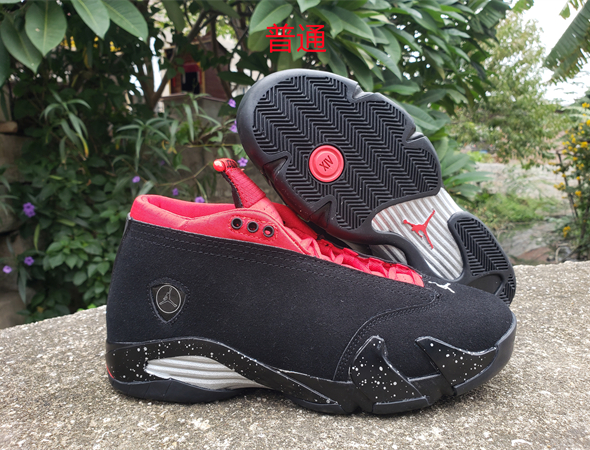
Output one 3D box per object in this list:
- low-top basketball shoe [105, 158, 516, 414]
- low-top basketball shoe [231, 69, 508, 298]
[{"bbox_3d":[0.016,0.032,0.308,0.283,0.152,0.106,0,9,-2],"label":"low-top basketball shoe"},{"bbox_3d":[0.064,-0.023,0.394,0.283,0.107,0.125,40,0,-18],"label":"low-top basketball shoe"}]

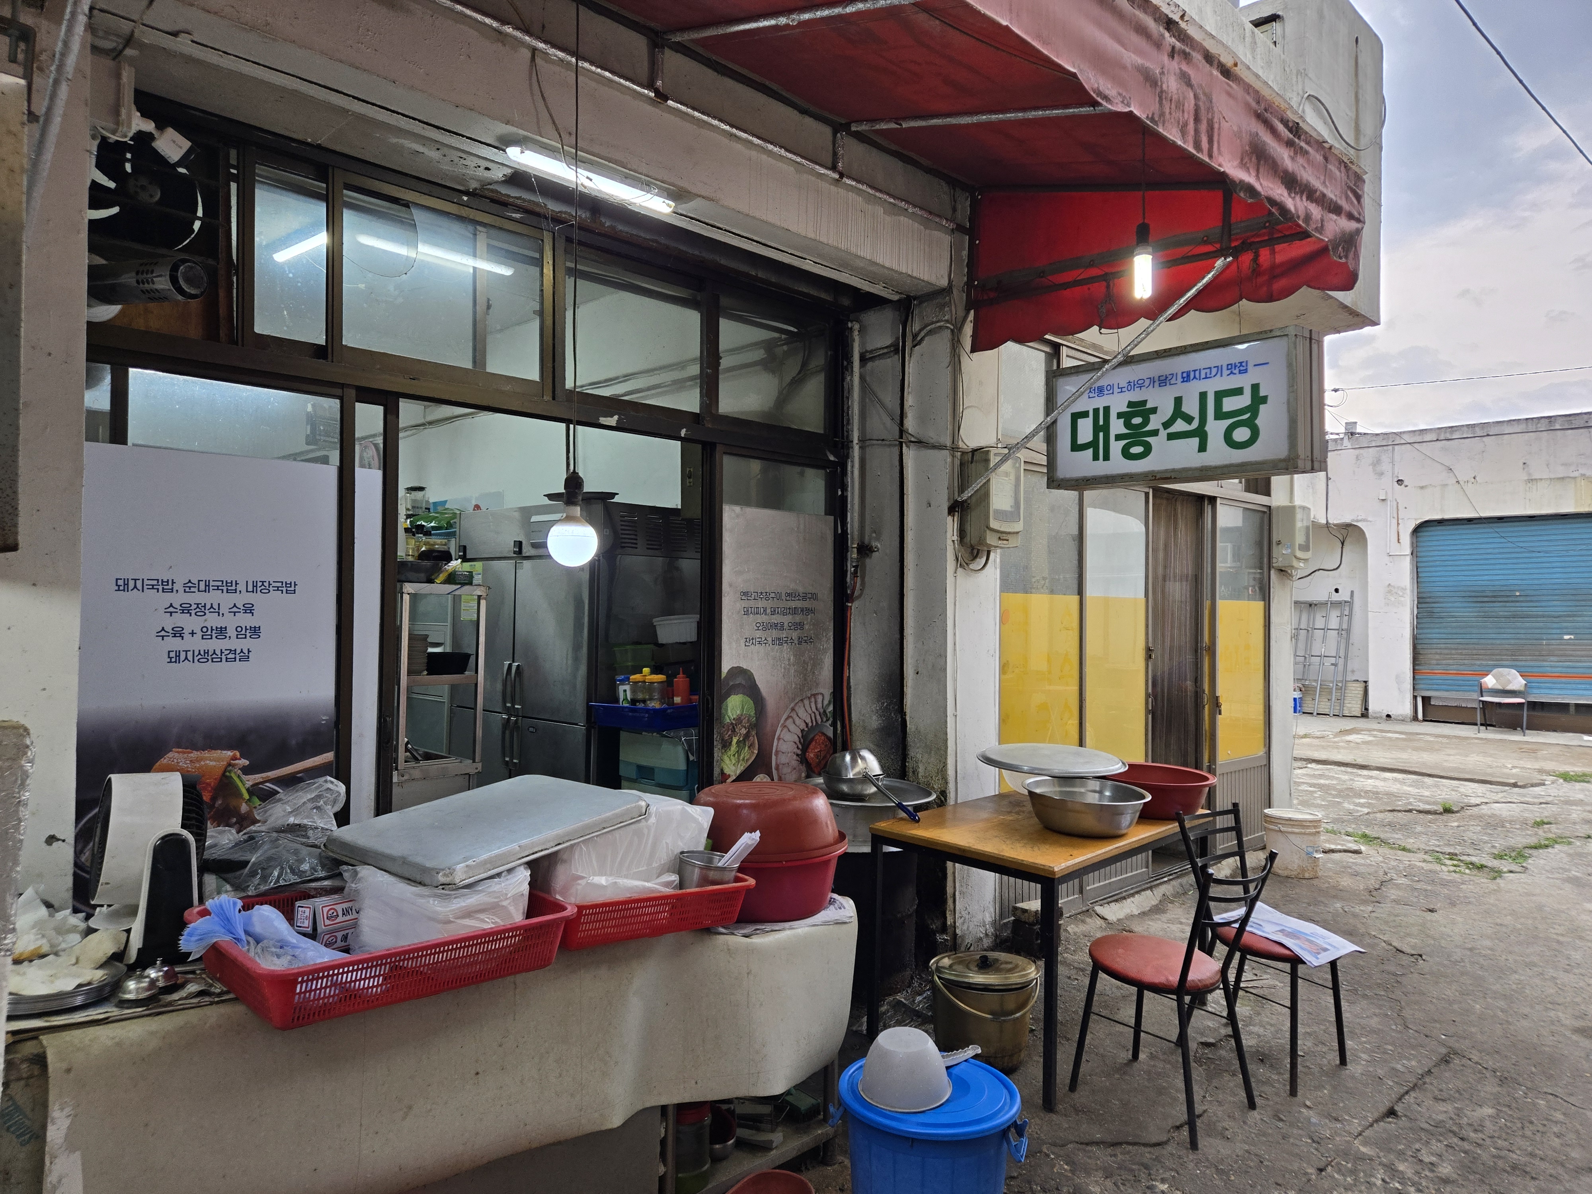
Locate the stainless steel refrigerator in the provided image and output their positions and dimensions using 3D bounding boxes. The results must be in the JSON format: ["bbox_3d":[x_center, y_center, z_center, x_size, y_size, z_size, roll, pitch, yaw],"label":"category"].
[{"bbox_3d":[-1.105,0.519,5.486,1.200,1.900,0.800,0,-1,42],"label":"stainless steel refrigerator"}]

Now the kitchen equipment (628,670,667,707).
[{"bbox_3d":[-0.615,0.386,4.380,0.165,0.165,0.120,0,-1,-8],"label":"kitchen equipment"}]

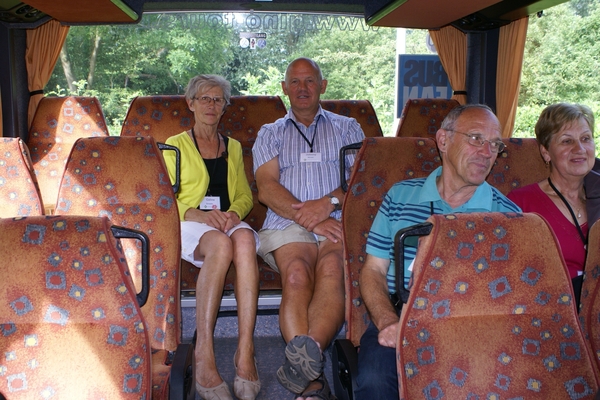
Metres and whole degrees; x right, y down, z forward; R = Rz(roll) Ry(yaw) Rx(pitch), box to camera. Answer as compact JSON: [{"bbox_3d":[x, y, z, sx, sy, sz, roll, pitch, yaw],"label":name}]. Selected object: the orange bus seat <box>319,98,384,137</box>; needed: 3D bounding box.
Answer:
[{"bbox_3d":[0.239,-0.005,2.338,0.440,0.900,0.660,-1,11,-5],"label":"orange bus seat"}]

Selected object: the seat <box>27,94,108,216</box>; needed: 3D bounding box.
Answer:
[{"bbox_3d":[-1.096,0.009,2.222,0.440,0.900,0.660,-1,11,-5],"label":"seat"}]

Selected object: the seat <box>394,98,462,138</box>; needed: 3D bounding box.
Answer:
[{"bbox_3d":[0.714,-0.009,2.379,0.440,0.900,0.660,-1,11,-5],"label":"seat"}]

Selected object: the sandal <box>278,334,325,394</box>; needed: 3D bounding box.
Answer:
[{"bbox_3d":[0.022,0.444,1.441,0.110,0.285,0.100,33,44,9],"label":"sandal"}]

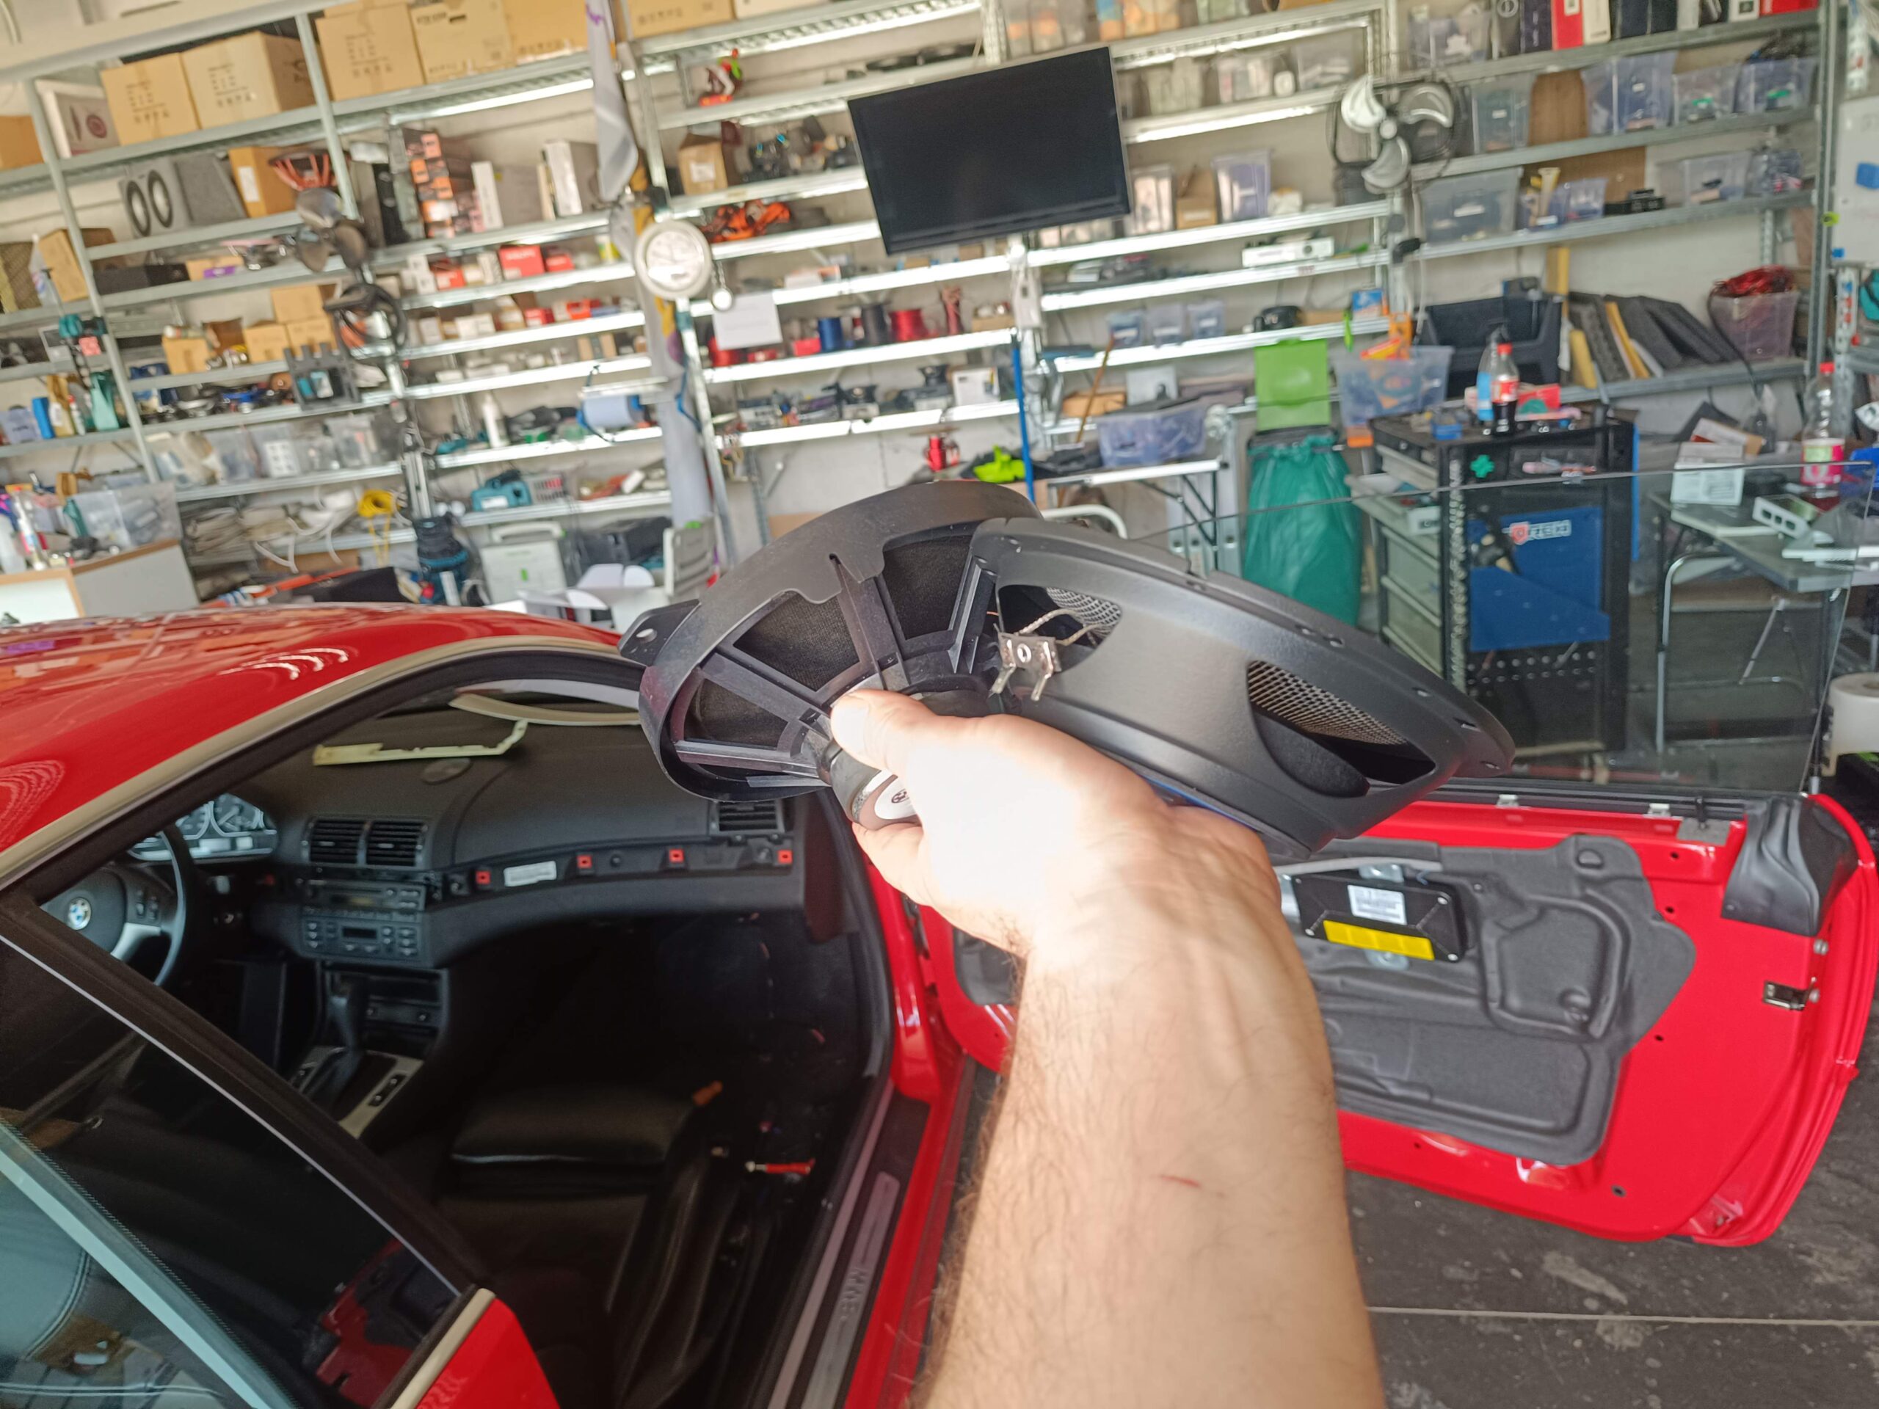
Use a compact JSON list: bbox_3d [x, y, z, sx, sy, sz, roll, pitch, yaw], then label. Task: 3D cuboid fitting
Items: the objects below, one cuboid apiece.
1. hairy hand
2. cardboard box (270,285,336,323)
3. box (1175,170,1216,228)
[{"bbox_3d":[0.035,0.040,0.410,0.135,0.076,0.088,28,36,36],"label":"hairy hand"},{"bbox_3d":[-2.411,-1.542,4.995,0.208,0.122,0.140,-4,18,13],"label":"cardboard box"},{"bbox_3d":[0.849,-1.669,4.309,0.125,0.176,0.150,-4,18,13],"label":"box"}]

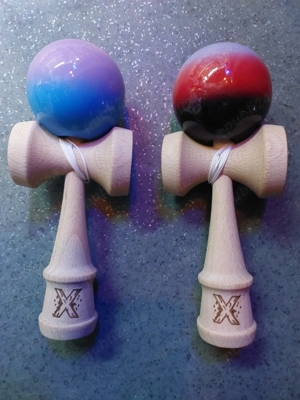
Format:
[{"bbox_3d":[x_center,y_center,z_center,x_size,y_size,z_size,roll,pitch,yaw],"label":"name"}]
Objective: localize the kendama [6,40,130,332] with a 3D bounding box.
[{"bbox_3d":[-0.048,-0.006,0.204,0.070,0.060,0.181,3,94,-8],"label":"kendama"}]

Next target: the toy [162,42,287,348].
[{"bbox_3d":[0.046,-0.003,0.202,0.070,0.060,0.181,-1,94,12],"label":"toy"}]

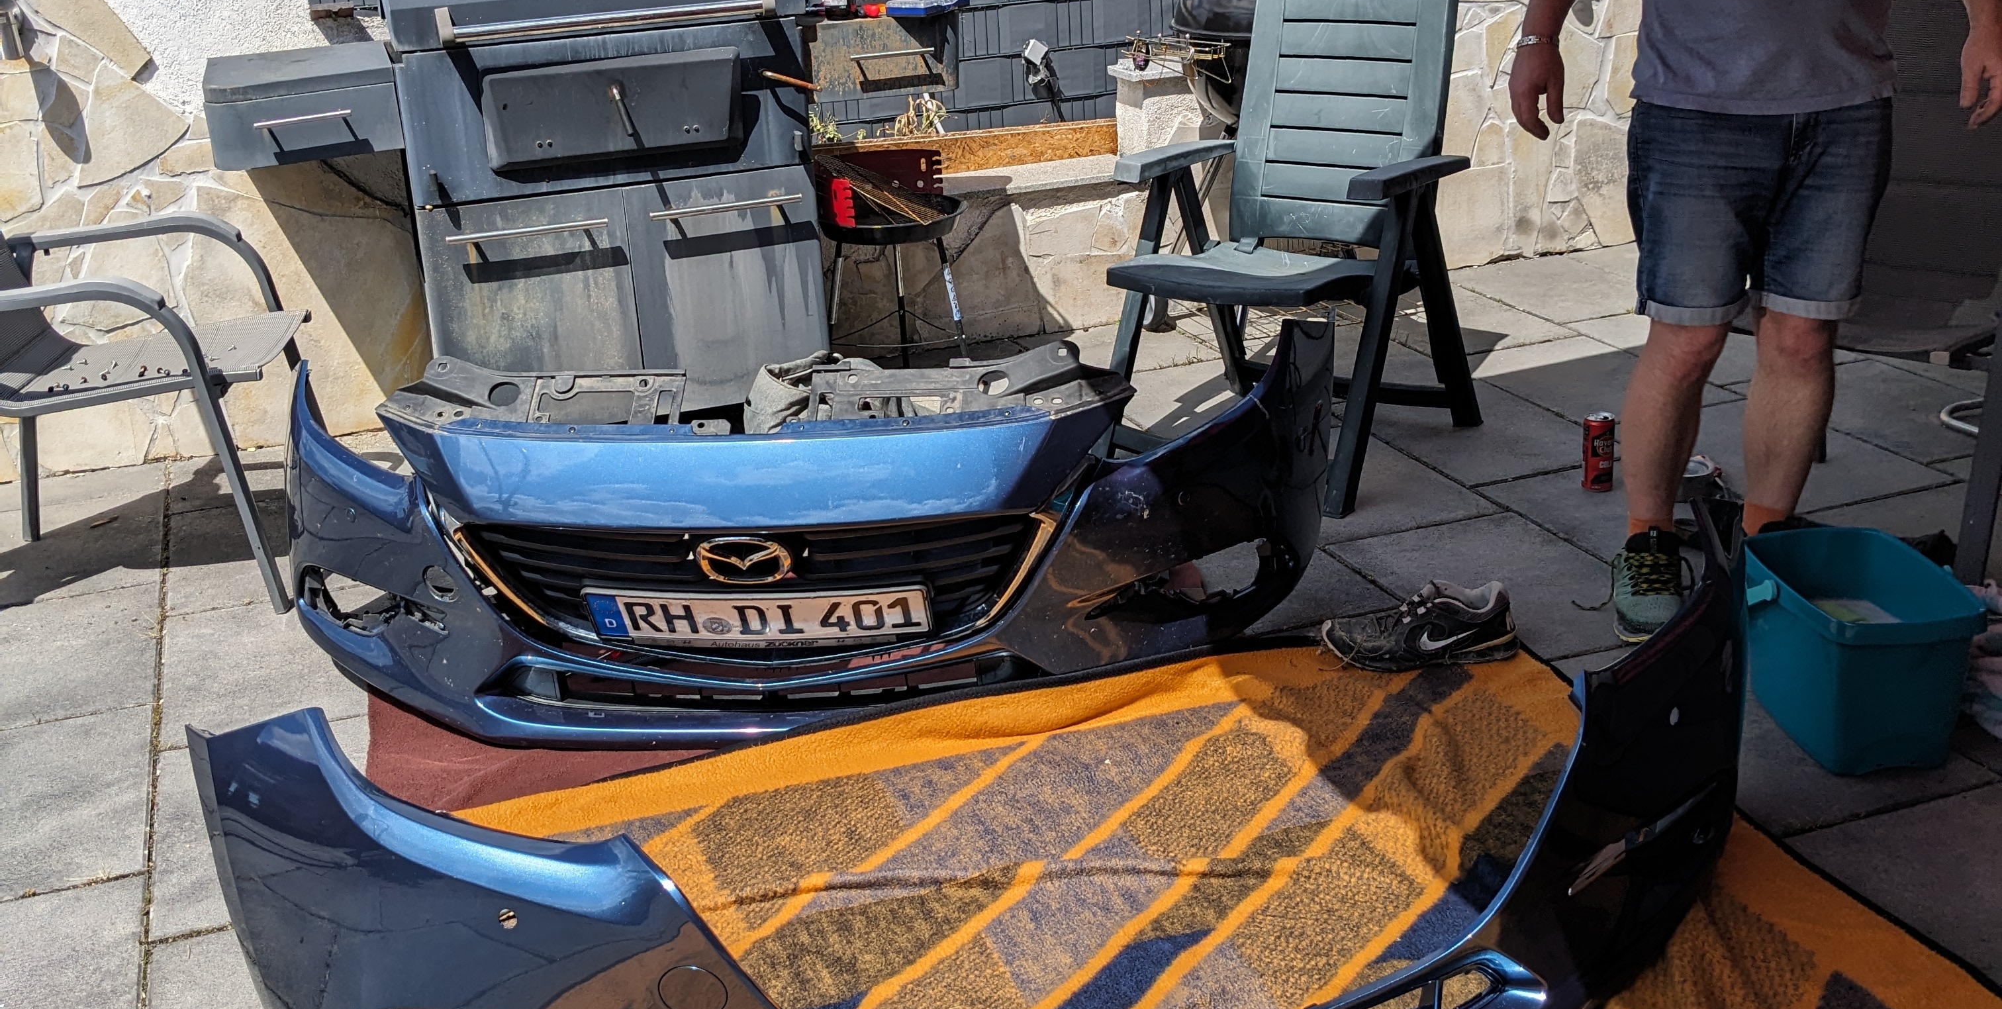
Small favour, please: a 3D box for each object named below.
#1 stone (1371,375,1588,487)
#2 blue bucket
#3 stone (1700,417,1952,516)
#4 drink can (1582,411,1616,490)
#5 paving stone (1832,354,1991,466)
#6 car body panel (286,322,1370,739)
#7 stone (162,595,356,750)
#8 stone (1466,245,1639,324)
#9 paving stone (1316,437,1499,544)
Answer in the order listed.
[{"bbox_3d":[0.992,-0.138,4.375,0.400,0.045,0.600,-10,21,-18],"label":"stone"},{"bbox_3d":[1.207,0.204,2.962,0.220,0.236,0.335,-5,20,-3],"label":"blue bucket"},{"bbox_3d":[1.501,-0.078,4.088,0.398,0.045,0.598,-10,21,-17],"label":"stone"},{"bbox_3d":[1.142,-0.102,3.971,0.058,0.145,0.058,2,21,16],"label":"drink can"},{"bbox_3d":[1.859,-0.179,4.343,0.400,0.045,0.600,-10,21,-18],"label":"paving stone"},{"bbox_3d":[-0.360,0.017,3.342,1.780,0.510,0.730,-2,20,4],"label":"car body panel"},{"bbox_3d":[-1.234,0.286,3.577,0.400,0.045,0.600,-10,21,-18],"label":"stone"},{"bbox_3d":[1.441,-0.539,5.356,0.398,0.045,0.598,-10,21,-17],"label":"stone"},{"bbox_3d":[0.667,-0.025,4.088,0.398,0.045,0.598,-10,21,-17],"label":"paving stone"}]

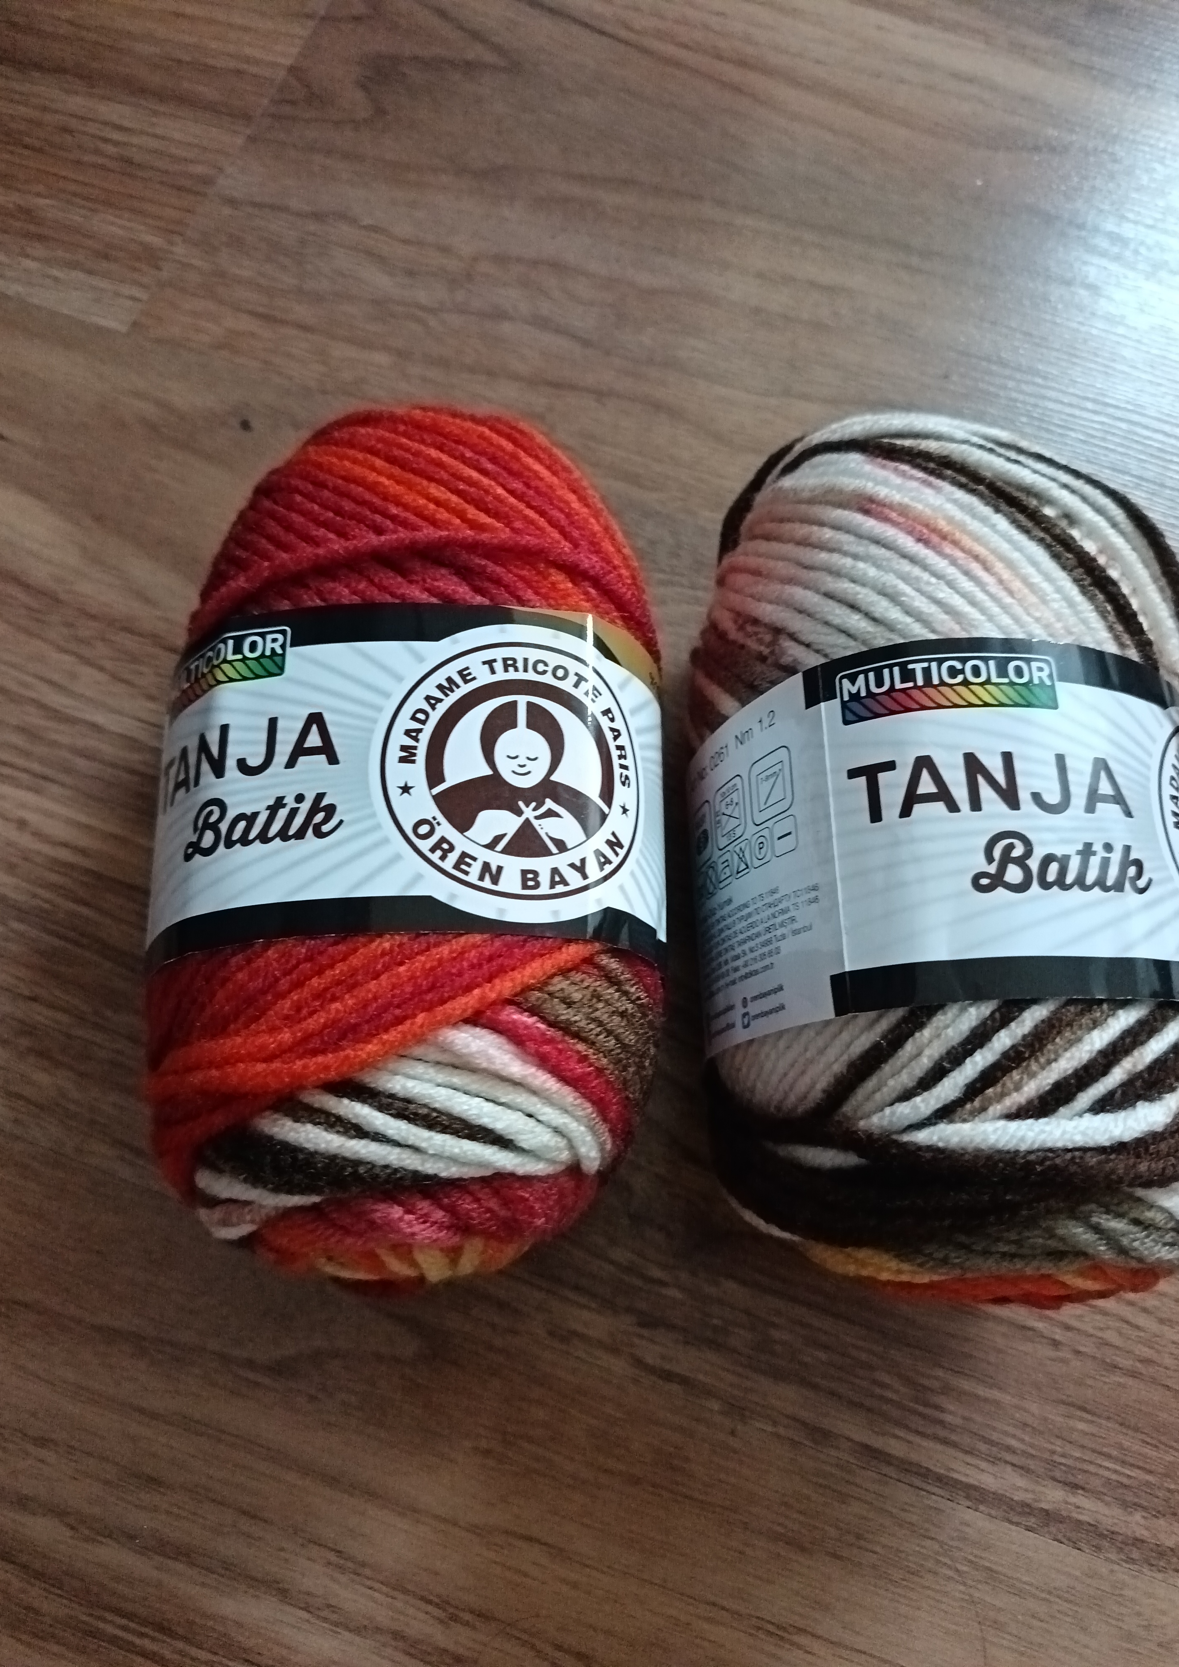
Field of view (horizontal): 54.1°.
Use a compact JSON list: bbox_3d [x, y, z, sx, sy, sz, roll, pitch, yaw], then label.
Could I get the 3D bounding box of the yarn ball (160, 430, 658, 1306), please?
[{"bbox_3d":[-0.031,-0.004,0.213,0.091,0.080,0.162,1,70,-1],"label":"yarn ball"}]

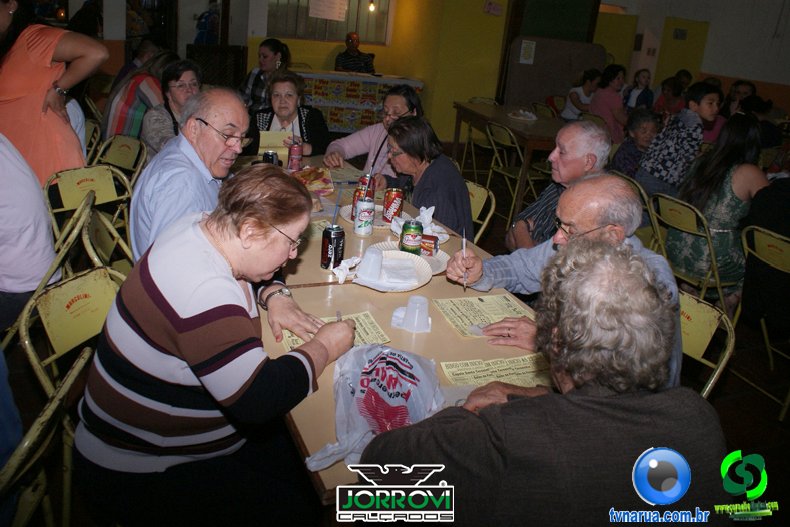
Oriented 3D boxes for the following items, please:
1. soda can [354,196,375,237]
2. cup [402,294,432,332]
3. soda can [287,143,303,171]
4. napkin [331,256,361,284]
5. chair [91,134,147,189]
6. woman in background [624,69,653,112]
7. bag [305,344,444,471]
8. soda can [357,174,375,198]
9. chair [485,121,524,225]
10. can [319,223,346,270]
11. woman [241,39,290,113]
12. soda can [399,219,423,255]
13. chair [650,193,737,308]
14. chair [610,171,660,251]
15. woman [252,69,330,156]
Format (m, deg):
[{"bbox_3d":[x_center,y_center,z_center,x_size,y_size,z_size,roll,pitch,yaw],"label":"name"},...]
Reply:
[{"bbox_3d":[-0.103,-0.160,2.054,0.066,0.122,0.066,6,21,-2],"label":"soda can"},{"bbox_3d":[0.054,0.119,1.420,0.065,0.073,0.065,5,21,0],"label":"cup"},{"bbox_3d":[-0.475,-0.508,2.849,0.066,0.122,0.066,7,21,0],"label":"soda can"},{"bbox_3d":[-0.139,0.021,1.678,0.075,0.045,0.090,-11,26,-34],"label":"napkin"},{"bbox_3d":[-1.644,-0.272,3.231,0.400,0.790,0.460,18,25,32],"label":"chair"},{"bbox_3d":[2.403,-1.333,6.163,0.440,1.280,0.600,10,22,14],"label":"woman in background"},{"bbox_3d":[-0.019,0.234,1.090,0.230,0.090,0.310,5,21,0],"label":"bag"},{"bbox_3d":[-0.113,-0.293,2.397,0.066,0.122,0.066,6,21,-2],"label":"soda can"},{"bbox_3d":[1.040,-0.701,4.787,0.480,0.800,0.430,-3,23,-18],"label":"chair"},{"bbox_3d":[-0.182,-0.047,1.740,0.066,0.122,0.066,4,21,-2],"label":"can"},{"bbox_3d":[-0.993,-1.004,4.473,0.620,1.290,0.500,-6,24,-26],"label":"woman"},{"bbox_3d":[0.057,-0.079,1.885,0.066,0.122,0.066,5,21,0],"label":"soda can"},{"bbox_3d":[1.531,0.048,3.054,0.460,0.790,0.400,-4,23,-22],"label":"chair"},{"bbox_3d":[1.446,-0.152,3.558,0.460,0.790,0.400,-5,23,-23],"label":"chair"},{"bbox_3d":[-0.563,-0.484,3.407,0.520,1.170,0.650,-1,22,-13],"label":"woman"}]

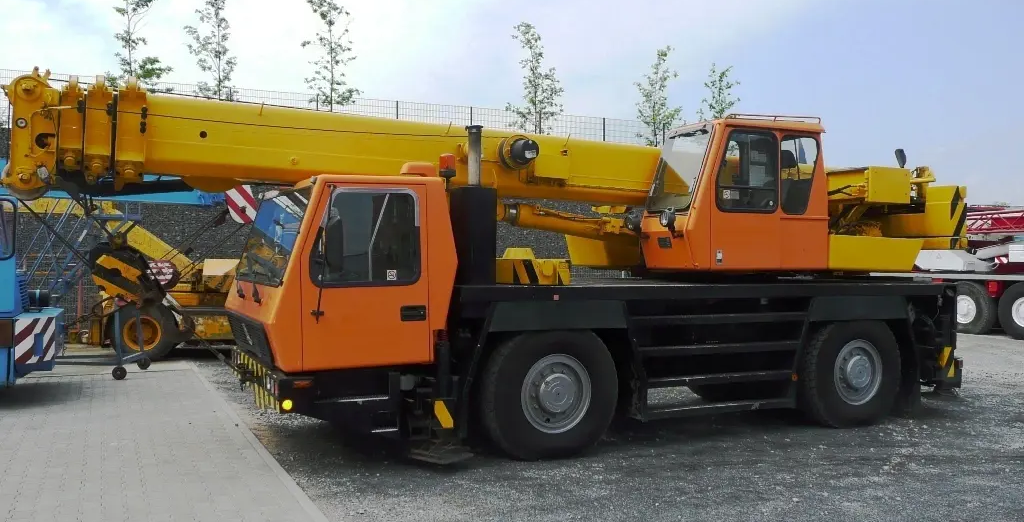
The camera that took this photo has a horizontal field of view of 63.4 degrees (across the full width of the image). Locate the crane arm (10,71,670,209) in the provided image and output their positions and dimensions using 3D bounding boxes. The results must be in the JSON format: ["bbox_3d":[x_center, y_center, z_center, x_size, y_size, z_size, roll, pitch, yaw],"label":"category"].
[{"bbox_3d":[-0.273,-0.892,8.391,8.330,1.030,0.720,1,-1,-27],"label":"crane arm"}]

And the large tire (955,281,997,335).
[{"bbox_3d":[11.770,1.208,21.278,0.370,1.340,1.340,0,0,-25],"label":"large tire"}]

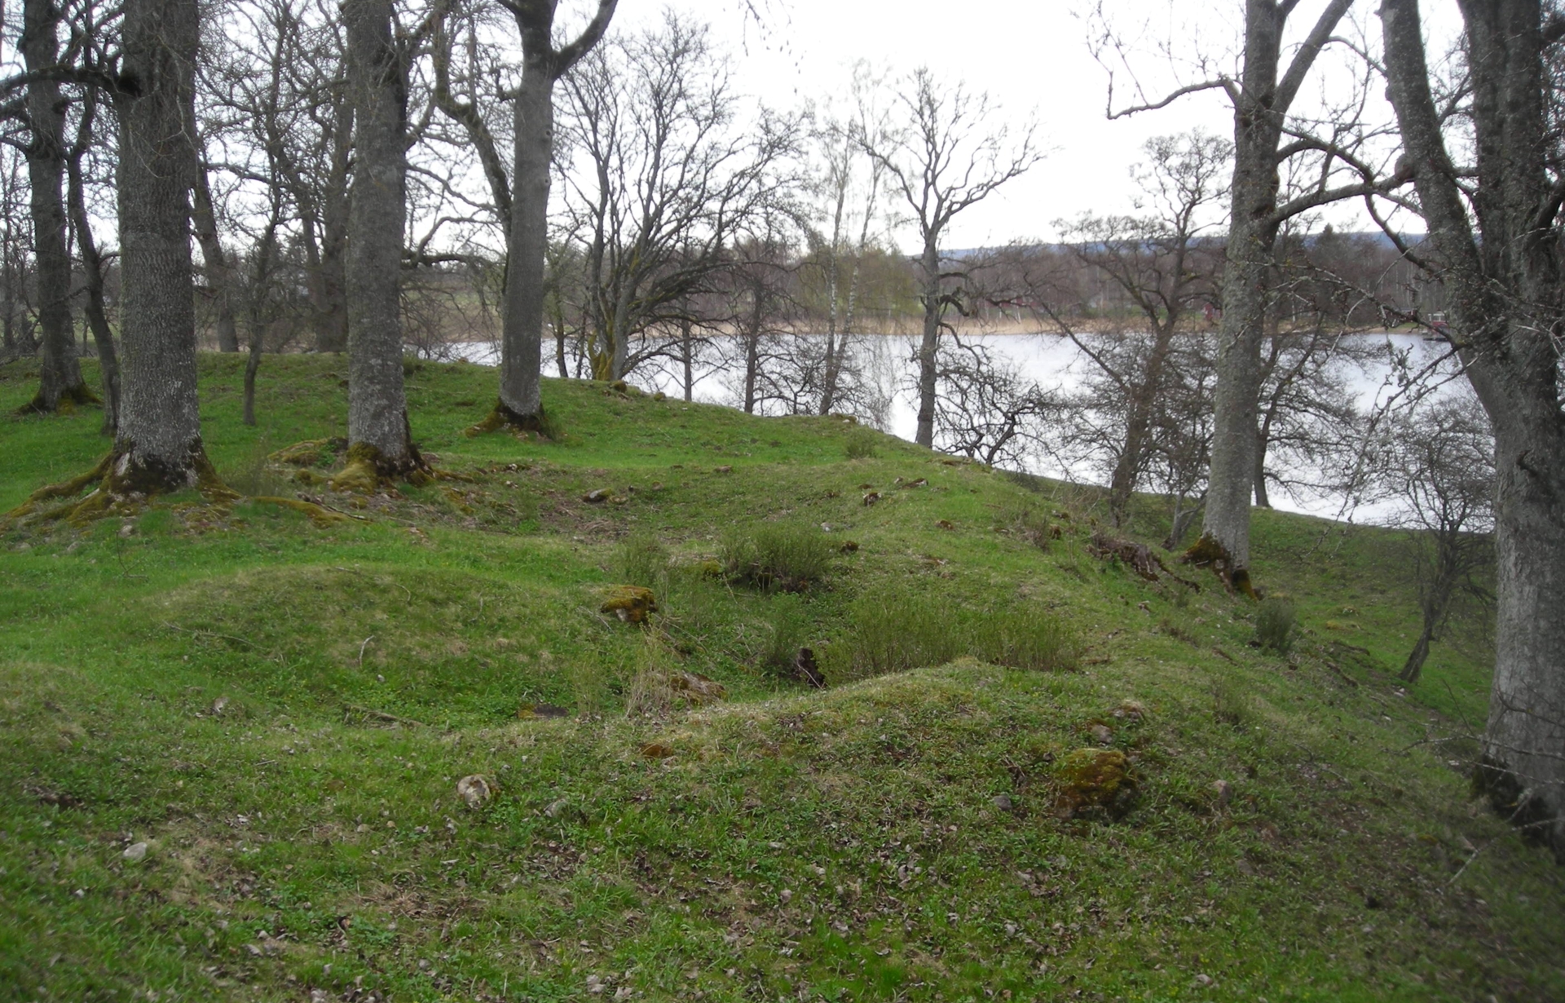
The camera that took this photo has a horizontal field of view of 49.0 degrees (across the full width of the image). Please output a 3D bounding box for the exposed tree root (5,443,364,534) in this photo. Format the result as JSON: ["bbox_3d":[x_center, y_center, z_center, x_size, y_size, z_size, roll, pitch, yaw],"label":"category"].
[{"bbox_3d":[-5.241,-0.114,15.200,2.950,0.550,2.000,0,7,0],"label":"exposed tree root"}]

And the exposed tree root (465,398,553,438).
[{"bbox_3d":[-3.627,-1.103,22.800,1.170,0.450,1.000,0,7,0],"label":"exposed tree root"}]

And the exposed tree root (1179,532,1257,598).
[{"bbox_3d":[4.237,0.612,16.700,0.760,0.580,0.700,0,7,0],"label":"exposed tree root"}]

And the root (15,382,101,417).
[{"bbox_3d":[-11.301,-1.593,26.800,1.250,0.470,1.000,0,7,0],"label":"root"}]

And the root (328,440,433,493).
[{"bbox_3d":[-3.928,-0.329,16.800,1.020,0.470,0.900,0,7,0],"label":"root"}]

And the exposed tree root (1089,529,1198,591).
[{"bbox_3d":[3.328,0.540,15.800,1.030,0.480,0.650,0,7,0],"label":"exposed tree root"}]

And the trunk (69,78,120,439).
[{"bbox_3d":[-8.735,-3.049,21.800,0.660,4.400,0.500,0,7,0],"label":"trunk"}]

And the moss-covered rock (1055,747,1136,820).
[{"bbox_3d":[1.148,1.033,6.300,0.300,0.250,0.280,0,7,0],"label":"moss-covered rock"}]

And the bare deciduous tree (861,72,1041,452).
[{"bbox_3d":[3.692,-5.179,38.000,3.900,8.700,3.500,0,7,0],"label":"bare deciduous tree"}]

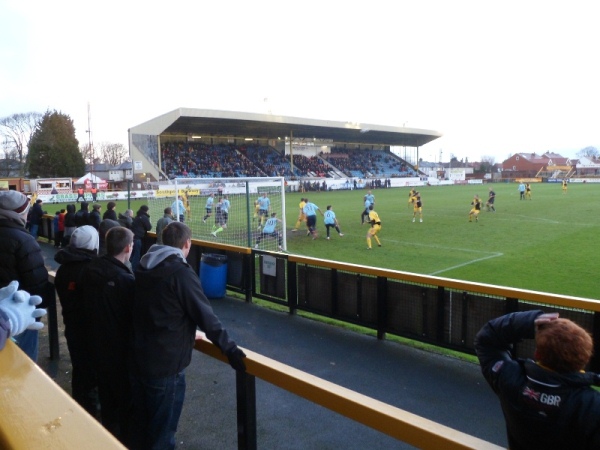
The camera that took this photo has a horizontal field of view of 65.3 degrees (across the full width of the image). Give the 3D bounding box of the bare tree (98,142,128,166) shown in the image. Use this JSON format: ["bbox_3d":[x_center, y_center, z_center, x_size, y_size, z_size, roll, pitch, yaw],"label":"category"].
[{"bbox_3d":[-50.958,-16.922,128.637,8.500,11.360,8.500,-3,7,-21],"label":"bare tree"}]

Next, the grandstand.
[{"bbox_3d":[2.887,-12.182,84.436,62.275,10.900,14.000,-7,9,-43],"label":"grandstand"}]

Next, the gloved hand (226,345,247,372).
[{"bbox_3d":[-0.407,0.859,3.000,0.120,0.155,0.100,6,9,43],"label":"gloved hand"}]

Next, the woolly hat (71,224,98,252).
[{"bbox_3d":[-1.658,0.108,3.600,0.210,0.215,0.230,4,8,37],"label":"woolly hat"}]

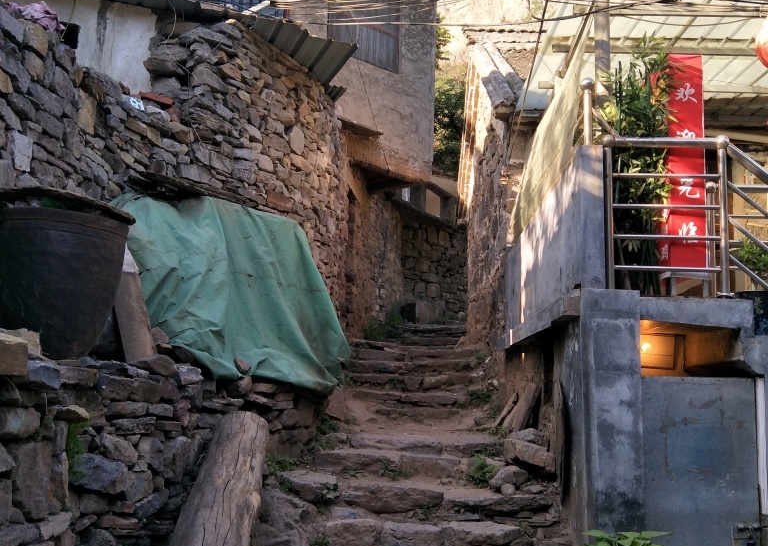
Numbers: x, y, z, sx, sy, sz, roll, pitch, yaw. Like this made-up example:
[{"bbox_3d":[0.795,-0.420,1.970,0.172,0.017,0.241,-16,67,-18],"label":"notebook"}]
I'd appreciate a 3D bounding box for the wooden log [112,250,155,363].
[{"bbox_3d":[-1.480,0.203,4.156,0.170,0.712,0.150,-11,-9,-20],"label":"wooden log"}]

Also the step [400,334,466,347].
[{"bbox_3d":[0.564,0.790,8.269,0.760,0.150,0.360,1,-7,0],"label":"step"}]

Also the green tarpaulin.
[{"bbox_3d":[-0.957,0.169,5.087,0.570,1.387,1.949,-3,-8,35],"label":"green tarpaulin"}]

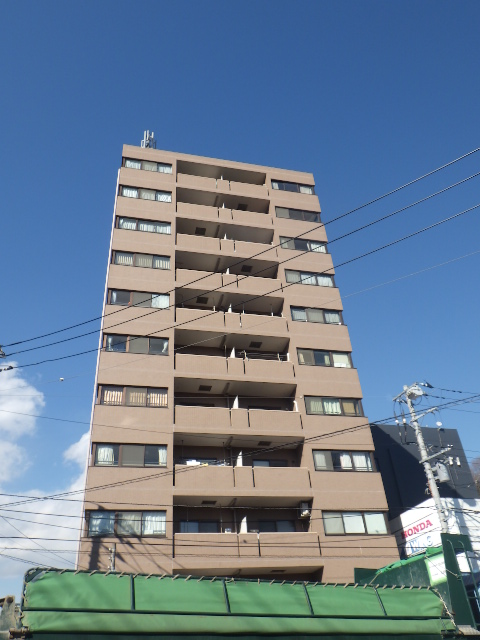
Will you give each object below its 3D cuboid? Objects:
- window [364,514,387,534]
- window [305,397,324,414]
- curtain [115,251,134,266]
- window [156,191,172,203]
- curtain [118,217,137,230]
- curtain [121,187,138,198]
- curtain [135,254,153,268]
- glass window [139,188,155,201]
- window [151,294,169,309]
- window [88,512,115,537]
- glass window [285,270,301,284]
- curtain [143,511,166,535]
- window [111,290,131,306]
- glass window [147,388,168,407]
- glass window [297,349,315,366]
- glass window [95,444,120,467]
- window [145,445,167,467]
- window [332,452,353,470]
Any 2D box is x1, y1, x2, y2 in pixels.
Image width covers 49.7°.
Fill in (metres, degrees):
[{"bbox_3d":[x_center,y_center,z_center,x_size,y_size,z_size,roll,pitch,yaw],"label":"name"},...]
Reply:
[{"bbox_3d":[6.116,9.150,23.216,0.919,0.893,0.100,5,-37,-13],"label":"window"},{"bbox_3d":[3.831,4.412,26.483,0.986,0.985,0.080,5,-37,-13],"label":"window"},{"bbox_3d":[-6.437,-3.372,28.831,0.995,0.951,0.120,5,-38,-13],"label":"curtain"},{"bbox_3d":[-4.839,-7.916,33.184,0.980,0.980,0.100,5,-37,-13],"label":"window"},{"bbox_3d":[-6.681,-5.667,30.890,1.077,0.985,0.080,5,-37,-13],"label":"curtain"},{"bbox_3d":[-6.999,-8.076,32.792,1.000,0.940,0.120,5,-37,-13],"label":"curtain"},{"bbox_3d":[-5.468,-3.248,29.575,0.987,0.985,0.100,5,-37,-13],"label":"curtain"},{"bbox_3d":[-5.857,-7.910,32.890,1.060,1.020,0.080,5,-37,-13],"label":"glass window"},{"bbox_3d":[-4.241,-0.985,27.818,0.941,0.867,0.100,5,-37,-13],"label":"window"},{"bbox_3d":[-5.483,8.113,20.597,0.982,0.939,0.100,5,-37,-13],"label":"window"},{"bbox_3d":[3.220,-2.553,31.076,0.898,0.837,0.120,5,-38,-13],"label":"glass window"},{"bbox_3d":[-3.547,8.443,21.479,0.970,0.930,0.120,5,-37,-13],"label":"curtain"},{"bbox_3d":[-6.346,-1.123,27.608,1.059,0.985,0.080,5,-37,-13],"label":"window"},{"bbox_3d":[-3.898,3.741,24.592,0.990,1.020,0.080,5,-37,-13],"label":"glass window"},{"bbox_3d":[3.629,2.060,28.173,0.941,0.985,0.080,5,-37,-13],"label":"glass window"},{"bbox_3d":[-5.820,5.908,22.571,0.980,1.000,0.100,5,-37,-13],"label":"glass window"},{"bbox_3d":[-3.657,5.968,22.646,0.960,0.998,0.100,5,-37,-13],"label":"window"},{"bbox_3d":[4.962,6.831,25.017,0.996,0.985,0.080,5,-37,-13],"label":"window"}]

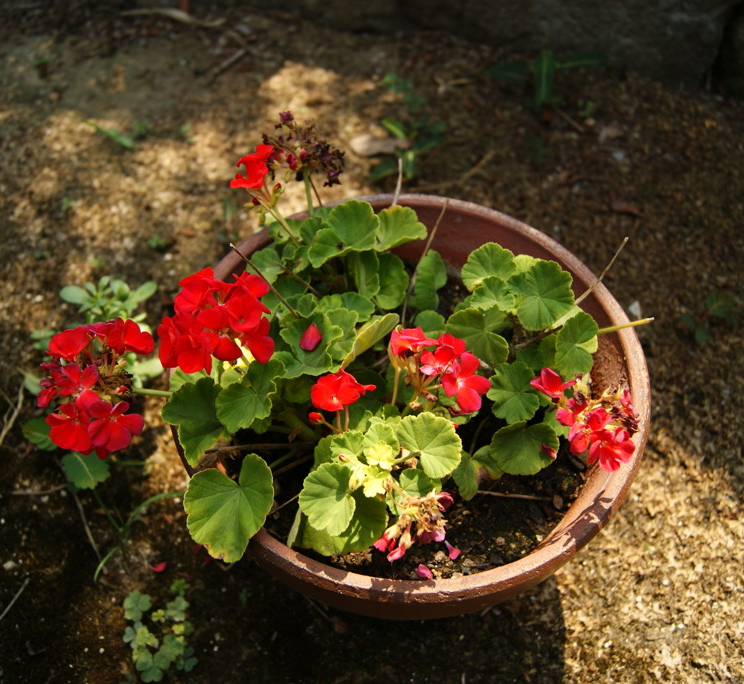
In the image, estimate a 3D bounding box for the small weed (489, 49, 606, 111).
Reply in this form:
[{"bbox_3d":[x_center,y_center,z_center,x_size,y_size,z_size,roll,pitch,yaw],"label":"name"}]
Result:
[{"bbox_3d":[0.227,-0.339,0.995,0.145,0.040,0.080,3,53,0],"label":"small weed"}]

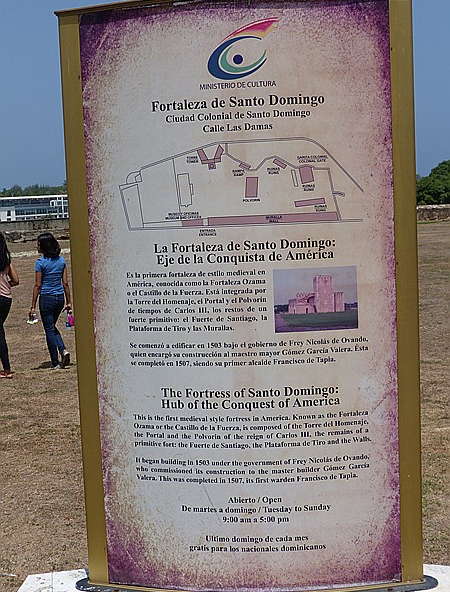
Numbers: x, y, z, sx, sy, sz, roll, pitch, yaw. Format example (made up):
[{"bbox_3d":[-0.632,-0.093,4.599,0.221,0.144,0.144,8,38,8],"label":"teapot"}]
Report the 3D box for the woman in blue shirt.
[{"bbox_3d":[-2.084,0.060,12.250,0.500,1.620,0.420,-4,5,-20],"label":"woman in blue shirt"}]

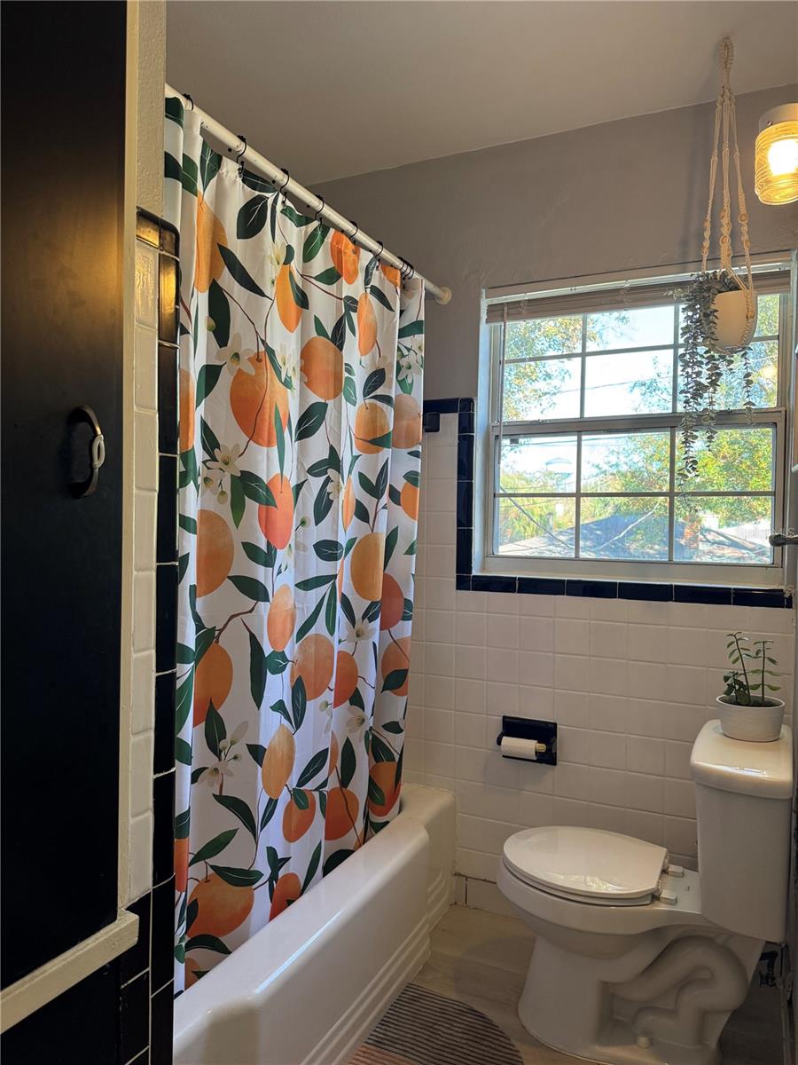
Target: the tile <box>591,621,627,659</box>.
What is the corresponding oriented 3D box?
[{"bbox_3d":[0.626,0.321,2.199,0.108,0.108,0.010,1,0,28],"label":"tile"}]

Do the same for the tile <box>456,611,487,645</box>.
[{"bbox_3d":[0.237,0.314,2.391,0.108,0.108,0.009,1,1,27],"label":"tile"}]

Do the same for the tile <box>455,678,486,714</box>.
[{"bbox_3d":[0.236,0.536,2.404,0.108,0.109,0.009,1,1,26],"label":"tile"}]

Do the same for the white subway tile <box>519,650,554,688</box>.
[{"bbox_3d":[0.430,0.426,2.293,0.108,0.108,0.009,1,1,27],"label":"white subway tile"}]

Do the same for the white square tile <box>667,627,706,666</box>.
[{"bbox_3d":[0.820,0.323,2.095,0.108,0.108,0.010,1,0,28],"label":"white square tile"}]

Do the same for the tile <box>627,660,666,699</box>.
[{"bbox_3d":[0.721,0.431,2.144,0.108,0.108,0.009,1,1,27],"label":"tile"}]

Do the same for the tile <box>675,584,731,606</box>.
[{"bbox_3d":[0.860,0.175,2.088,0.153,0.049,0.009,1,1,26],"label":"tile"}]

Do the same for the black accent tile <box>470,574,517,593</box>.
[{"bbox_3d":[0.308,0.168,2.370,0.154,0.050,0.010,1,0,28],"label":"black accent tile"}]

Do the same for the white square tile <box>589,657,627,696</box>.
[{"bbox_3d":[0.624,0.430,2.194,0.108,0.108,0.010,1,1,27],"label":"white square tile"}]

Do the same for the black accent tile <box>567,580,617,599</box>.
[{"bbox_3d":[0.582,0.171,2.223,0.153,0.051,0.010,1,2,27],"label":"black accent tile"}]

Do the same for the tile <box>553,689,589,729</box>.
[{"bbox_3d":[0.527,0.539,2.251,0.108,0.108,0.010,1,0,28],"label":"tile"}]

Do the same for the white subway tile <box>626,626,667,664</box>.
[{"bbox_3d":[0.723,0.322,2.147,0.108,0.108,0.010,1,0,28],"label":"white subway tile"}]

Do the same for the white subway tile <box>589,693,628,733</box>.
[{"bbox_3d":[0.623,0.539,2.195,0.108,0.108,0.010,1,1,27],"label":"white subway tile"}]

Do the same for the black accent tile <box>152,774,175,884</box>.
[{"bbox_3d":[-0.339,0.422,1.064,0.009,0.152,0.051,1,1,27],"label":"black accent tile"}]

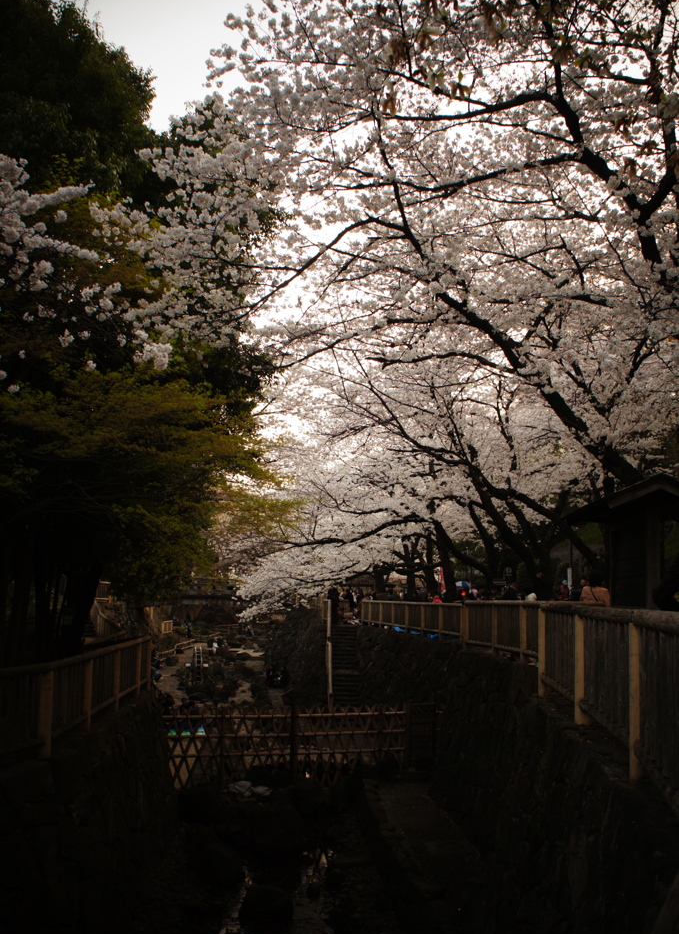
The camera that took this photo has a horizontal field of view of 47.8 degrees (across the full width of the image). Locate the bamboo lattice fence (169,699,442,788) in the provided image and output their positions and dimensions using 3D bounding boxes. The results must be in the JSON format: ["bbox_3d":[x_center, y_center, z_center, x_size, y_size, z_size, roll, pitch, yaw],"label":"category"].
[{"bbox_3d":[-0.932,6.829,18.800,6.750,1.950,0.250,1,-9,-6],"label":"bamboo lattice fence"}]

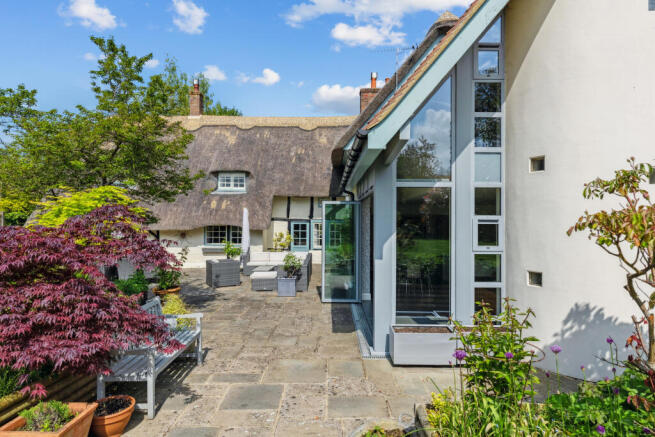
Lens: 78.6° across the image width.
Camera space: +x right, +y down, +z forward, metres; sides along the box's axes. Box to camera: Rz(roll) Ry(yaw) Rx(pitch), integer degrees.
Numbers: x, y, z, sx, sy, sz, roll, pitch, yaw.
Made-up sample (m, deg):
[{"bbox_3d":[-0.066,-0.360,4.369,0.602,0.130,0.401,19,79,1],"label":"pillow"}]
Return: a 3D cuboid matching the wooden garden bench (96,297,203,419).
[{"bbox_3d":[-1.910,1.440,4.480,0.590,0.880,1.460,0,0,1],"label":"wooden garden bench"}]

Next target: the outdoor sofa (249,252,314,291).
[{"bbox_3d":[-1.560,1.500,12.000,2.200,0.770,3.200,0,0,1],"label":"outdoor sofa"}]

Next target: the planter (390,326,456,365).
[{"bbox_3d":[1.250,1.675,5.290,0.800,0.410,0.380,0,0,1],"label":"planter"}]

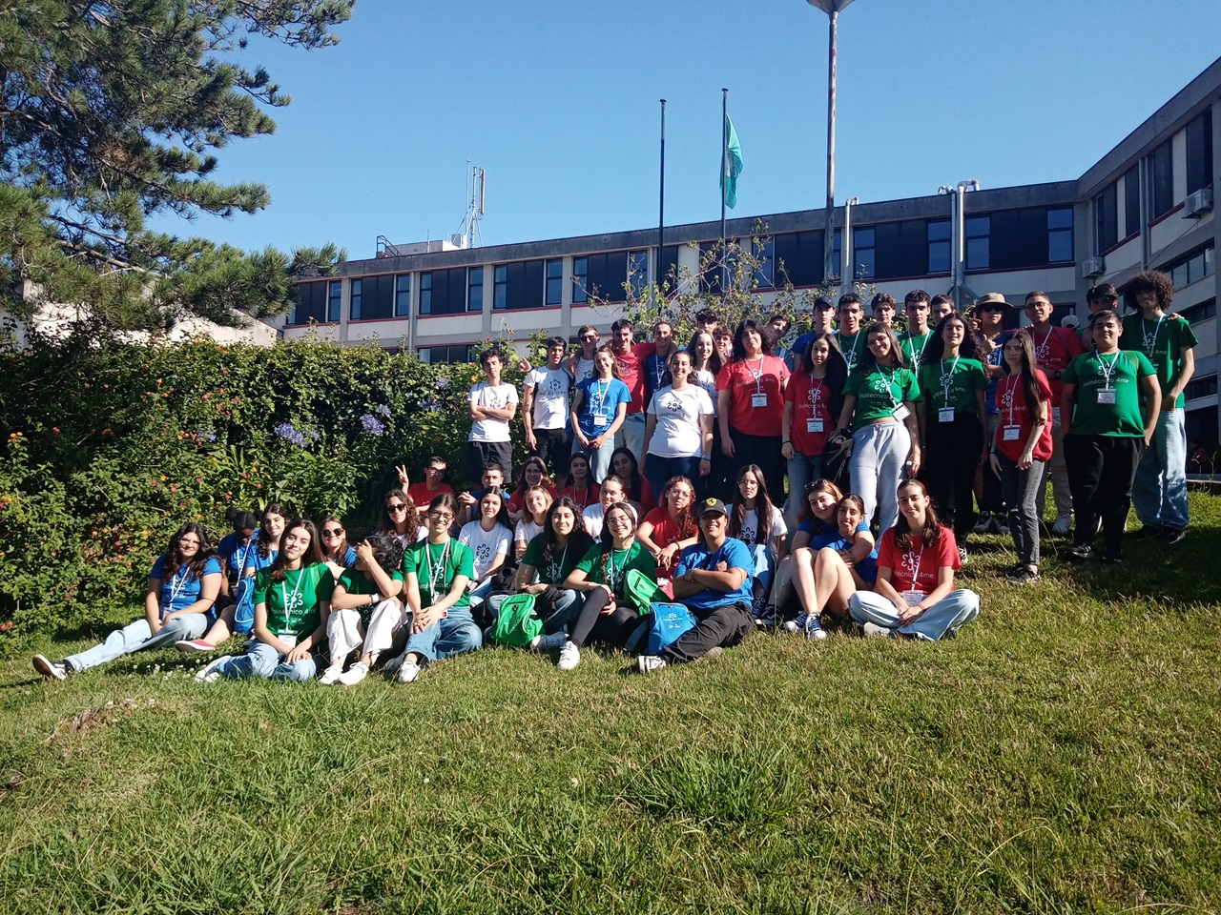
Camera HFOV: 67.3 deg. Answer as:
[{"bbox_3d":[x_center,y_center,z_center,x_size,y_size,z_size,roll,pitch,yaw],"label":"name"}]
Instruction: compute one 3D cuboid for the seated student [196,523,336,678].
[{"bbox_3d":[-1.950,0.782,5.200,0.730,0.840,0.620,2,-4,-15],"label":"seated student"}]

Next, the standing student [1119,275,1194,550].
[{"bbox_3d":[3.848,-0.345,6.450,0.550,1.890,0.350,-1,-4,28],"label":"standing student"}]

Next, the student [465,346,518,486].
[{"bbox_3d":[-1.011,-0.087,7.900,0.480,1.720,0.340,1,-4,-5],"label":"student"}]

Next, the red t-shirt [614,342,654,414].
[{"bbox_3d":[0.138,-0.688,8.050,0.500,0.640,0.260,1,-4,5],"label":"red t-shirt"}]

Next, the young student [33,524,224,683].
[{"bbox_3d":[-2.820,0.822,5.450,0.980,0.860,0.680,1,-4,6],"label":"young student"}]

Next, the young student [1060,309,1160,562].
[{"bbox_3d":[3.376,-0.164,6.200,0.640,1.690,0.380,-1,-5,25],"label":"young student"}]

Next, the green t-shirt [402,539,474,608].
[{"bbox_3d":[-0.998,0.675,5.300,0.430,0.460,0.300,1,-4,-3],"label":"green t-shirt"}]

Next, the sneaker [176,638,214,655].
[{"bbox_3d":[-2.356,1.074,5.200,0.255,0.095,0.098,9,-14,-35],"label":"sneaker"}]

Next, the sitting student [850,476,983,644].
[{"bbox_3d":[1.674,0.546,5.070,0.720,0.860,0.580,0,-4,16],"label":"sitting student"}]

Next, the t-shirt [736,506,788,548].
[{"bbox_3d":[0.919,0.572,5.950,0.460,0.530,0.280,1,-4,7],"label":"t-shirt"}]

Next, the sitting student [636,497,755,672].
[{"bbox_3d":[0.469,0.681,4.980,0.660,0.900,0.740,0,-4,18],"label":"sitting student"}]

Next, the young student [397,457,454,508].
[{"bbox_3d":[-1.414,0.462,7.100,0.560,0.960,0.750,2,-4,-13],"label":"young student"}]

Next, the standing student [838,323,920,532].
[{"bbox_3d":[1.815,-0.105,6.200,0.540,1.650,0.380,0,-4,16],"label":"standing student"}]

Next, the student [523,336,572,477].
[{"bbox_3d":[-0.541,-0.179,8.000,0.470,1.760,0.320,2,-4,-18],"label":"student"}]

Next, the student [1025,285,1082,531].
[{"bbox_3d":[3.151,-0.353,6.650,0.550,1.750,0.360,-1,-5,25],"label":"student"}]

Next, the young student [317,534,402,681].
[{"bbox_3d":[-1.371,0.836,5.100,0.470,0.780,0.700,1,-4,-3],"label":"young student"}]

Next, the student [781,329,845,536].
[{"bbox_3d":[1.481,-0.112,6.700,0.480,1.630,0.340,0,-4,19],"label":"student"}]

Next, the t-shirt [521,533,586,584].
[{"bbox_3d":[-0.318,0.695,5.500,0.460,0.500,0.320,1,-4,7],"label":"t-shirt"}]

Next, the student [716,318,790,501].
[{"bbox_3d":[1.034,-0.194,6.650,0.540,1.640,0.360,1,-4,9],"label":"student"}]

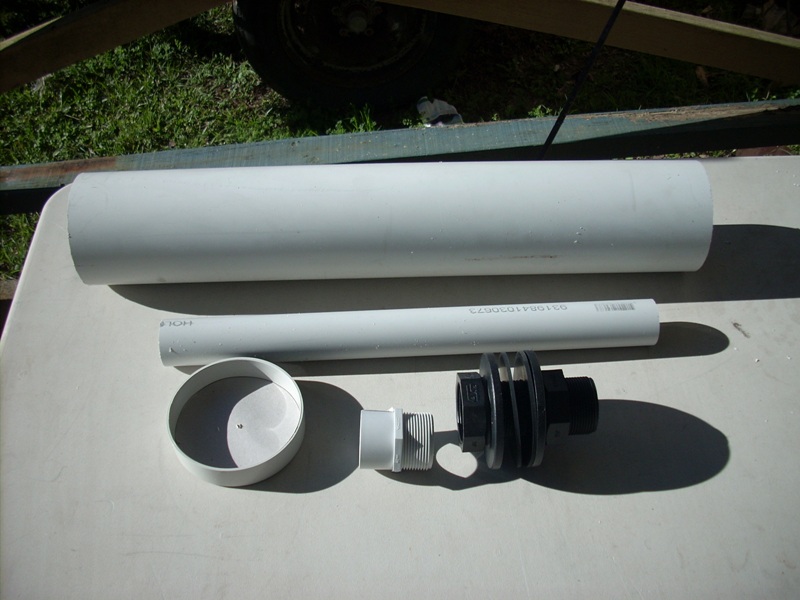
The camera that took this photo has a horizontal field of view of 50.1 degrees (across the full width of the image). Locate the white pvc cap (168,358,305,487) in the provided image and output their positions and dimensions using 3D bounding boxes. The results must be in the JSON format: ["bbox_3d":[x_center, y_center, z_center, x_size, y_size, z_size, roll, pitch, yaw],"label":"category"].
[{"bbox_3d":[-0.139,0.103,0.727,0.117,0.025,0.117,-1,48,-2],"label":"white pvc cap"}]

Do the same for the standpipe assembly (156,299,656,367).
[{"bbox_3d":[0.011,0.030,0.782,0.450,0.043,0.043,-2,48,-3],"label":"standpipe assembly"}]

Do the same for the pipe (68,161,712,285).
[{"bbox_3d":[-0.007,-0.076,0.833,0.600,0.110,0.110,-1,48,-2],"label":"pipe"}]

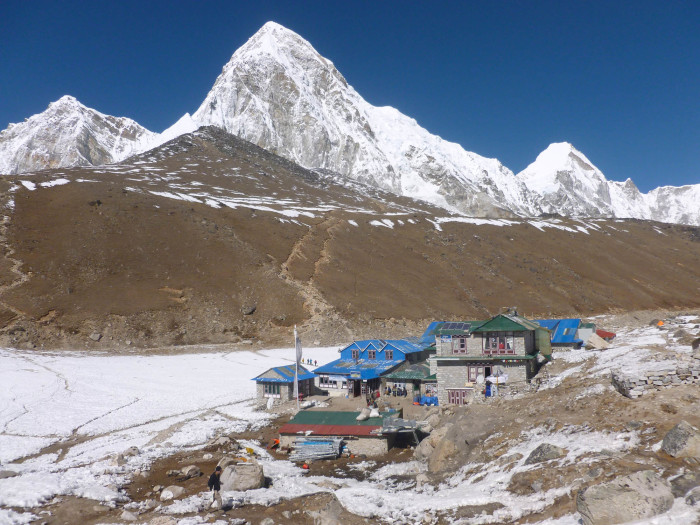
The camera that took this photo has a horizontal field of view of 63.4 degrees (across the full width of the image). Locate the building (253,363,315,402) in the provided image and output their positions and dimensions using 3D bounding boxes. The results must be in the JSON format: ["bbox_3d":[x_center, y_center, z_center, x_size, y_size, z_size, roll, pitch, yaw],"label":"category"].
[{"bbox_3d":[-7.529,13.847,65.632,5.200,3.800,5.800,-3,-5,25],"label":"building"}]

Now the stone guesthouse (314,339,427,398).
[{"bbox_3d":[2.570,12.719,69.511,9.200,6.000,12.000,-3,-5,26],"label":"stone guesthouse"}]

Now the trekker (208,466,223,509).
[{"bbox_3d":[-5.254,8.853,22.200,0.620,1.700,0.550,-3,-5,17],"label":"trekker"}]

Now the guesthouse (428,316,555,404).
[{"bbox_3d":[15.002,10.307,61.270,10.800,9.000,9.000,-3,-5,21],"label":"guesthouse"}]

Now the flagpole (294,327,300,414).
[{"bbox_3d":[-5.387,10.772,57.813,0.200,8.640,0.200,-3,-5,0],"label":"flagpole"}]

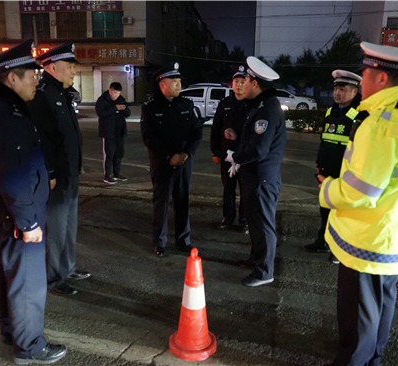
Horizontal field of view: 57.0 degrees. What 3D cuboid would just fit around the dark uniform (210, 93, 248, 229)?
[{"bbox_3d":[0.386,-0.225,4.098,0.550,1.560,0.360,0,14,2],"label":"dark uniform"}]

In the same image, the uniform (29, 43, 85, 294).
[{"bbox_3d":[-1.046,-0.062,2.788,0.380,1.840,0.550,5,15,19],"label":"uniform"}]

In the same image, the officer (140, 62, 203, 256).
[{"bbox_3d":[-0.269,-0.210,3.524,0.580,1.810,0.360,-2,14,-7],"label":"officer"}]

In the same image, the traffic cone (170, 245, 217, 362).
[{"bbox_3d":[-0.033,0.705,2.227,0.290,0.662,0.290,0,14,0],"label":"traffic cone"}]

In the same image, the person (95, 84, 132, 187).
[{"bbox_3d":[-1.545,-0.865,6.550,0.420,1.710,0.560,10,15,35],"label":"person"}]

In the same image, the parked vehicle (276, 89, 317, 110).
[{"bbox_3d":[4.489,-4.709,21.500,4.600,1.480,1.800,0,14,0],"label":"parked vehicle"}]

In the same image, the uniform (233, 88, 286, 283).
[{"bbox_3d":[0.526,0.042,2.989,0.420,1.580,0.520,3,14,12],"label":"uniform"}]

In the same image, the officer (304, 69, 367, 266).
[{"bbox_3d":[1.311,-0.136,3.455,0.390,1.780,0.580,-8,16,-37],"label":"officer"}]

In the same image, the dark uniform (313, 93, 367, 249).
[{"bbox_3d":[1.309,-0.058,3.473,0.370,1.510,0.570,-8,16,-37],"label":"dark uniform"}]

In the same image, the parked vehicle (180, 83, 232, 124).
[{"bbox_3d":[1.044,-3.619,17.000,5.100,1.850,1.800,-1,13,-10],"label":"parked vehicle"}]

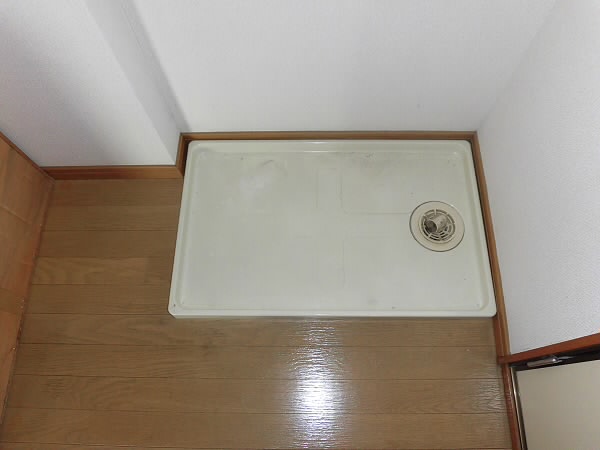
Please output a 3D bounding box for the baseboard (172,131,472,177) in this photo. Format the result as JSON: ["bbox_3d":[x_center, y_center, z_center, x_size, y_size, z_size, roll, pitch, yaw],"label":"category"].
[{"bbox_3d":[0.081,-0.198,1.200,0.835,0.063,0.122,0,69,1],"label":"baseboard"}]

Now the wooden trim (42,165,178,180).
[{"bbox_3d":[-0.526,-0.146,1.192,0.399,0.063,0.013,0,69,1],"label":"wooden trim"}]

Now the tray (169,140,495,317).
[{"bbox_3d":[0.081,0.002,1.124,0.799,0.062,0.492,0,69,1],"label":"tray"}]

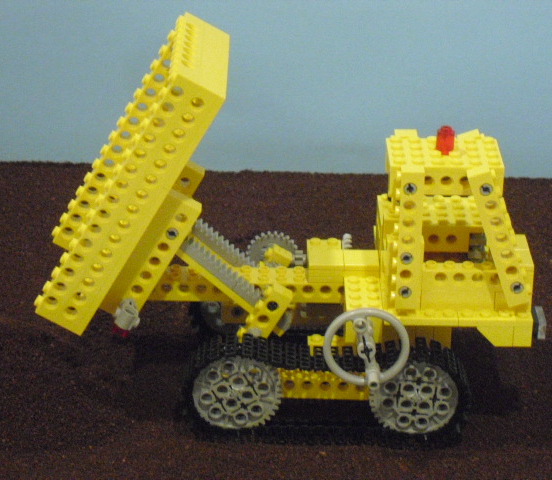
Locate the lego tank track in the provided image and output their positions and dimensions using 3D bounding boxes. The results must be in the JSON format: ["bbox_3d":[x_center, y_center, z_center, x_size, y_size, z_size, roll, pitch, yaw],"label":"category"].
[{"bbox_3d":[0.022,0.066,0.873,0.126,0.046,0.019,1,25,-1],"label":"lego tank track"}]

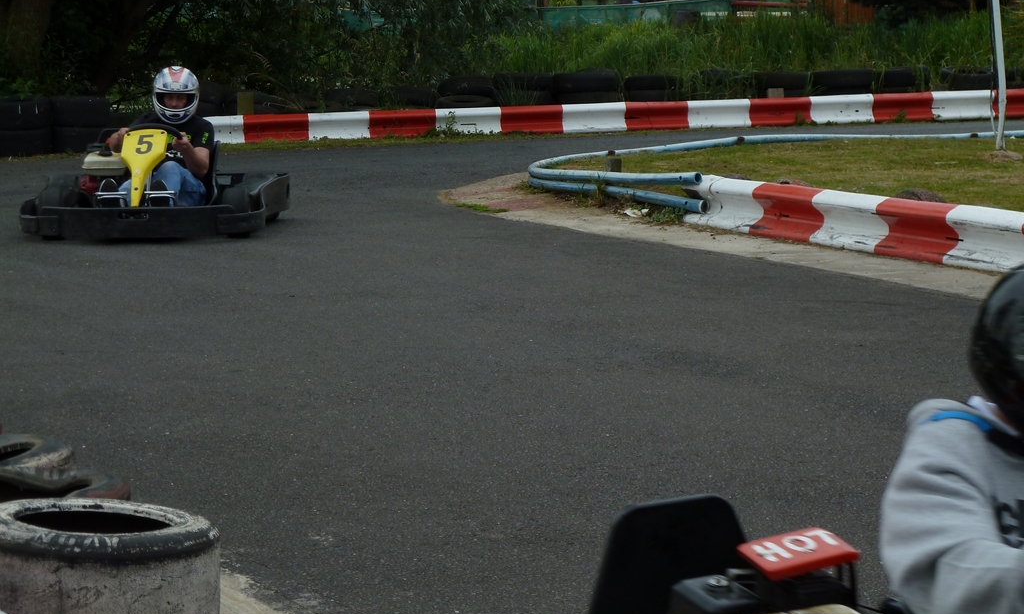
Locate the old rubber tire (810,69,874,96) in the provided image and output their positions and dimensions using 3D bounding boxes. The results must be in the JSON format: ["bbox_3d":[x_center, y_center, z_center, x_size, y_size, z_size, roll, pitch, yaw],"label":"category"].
[{"bbox_3d":[3.380,-2.318,29.000,0.630,0.200,0.630,-1,6,0],"label":"old rubber tire"}]

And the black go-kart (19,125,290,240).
[{"bbox_3d":[-1.976,-0.735,16.068,1.350,0.610,1.820,-1,6,2],"label":"black go-kart"}]

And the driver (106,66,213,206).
[{"bbox_3d":[-1.990,-0.913,15.999,0.590,0.870,1.150,-1,6,2],"label":"driver"}]

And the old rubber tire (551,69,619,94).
[{"bbox_3d":[0.745,-2.266,28.600,0.650,0.210,0.650,-1,6,0],"label":"old rubber tire"}]

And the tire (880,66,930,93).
[{"bbox_3d":[4.022,-2.341,29.100,0.570,0.190,0.570,-1,6,0],"label":"tire"}]

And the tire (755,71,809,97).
[{"bbox_3d":[2.743,-2.295,28.900,0.590,0.190,0.590,-1,6,0],"label":"tire"}]

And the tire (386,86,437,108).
[{"bbox_3d":[-1.002,-2.096,28.300,0.560,0.190,0.560,-1,6,0],"label":"tire"}]

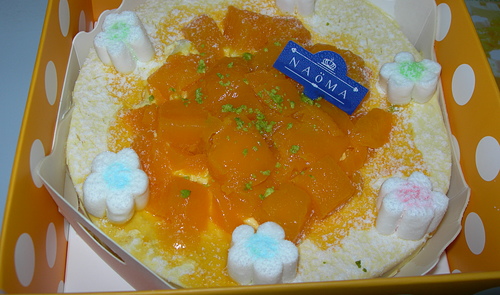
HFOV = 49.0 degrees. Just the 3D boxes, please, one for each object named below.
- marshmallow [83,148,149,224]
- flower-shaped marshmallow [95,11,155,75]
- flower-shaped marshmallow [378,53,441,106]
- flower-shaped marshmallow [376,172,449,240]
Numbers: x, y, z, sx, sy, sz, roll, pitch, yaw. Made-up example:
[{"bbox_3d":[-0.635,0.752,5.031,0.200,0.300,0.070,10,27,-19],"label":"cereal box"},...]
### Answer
[{"bbox_3d":[-0.059,0.017,0.246,0.029,0.016,0.029,20,61,0],"label":"marshmallow"},{"bbox_3d":[-0.068,-0.056,0.293,0.028,0.016,0.029,-22,59,0],"label":"flower-shaped marshmallow"},{"bbox_3d":[0.083,-0.035,0.285,0.029,0.013,0.029,-9,44,0],"label":"flower-shaped marshmallow"},{"bbox_3d":[0.071,0.027,0.242,0.028,0.015,0.028,-2,44,0],"label":"flower-shaped marshmallow"}]

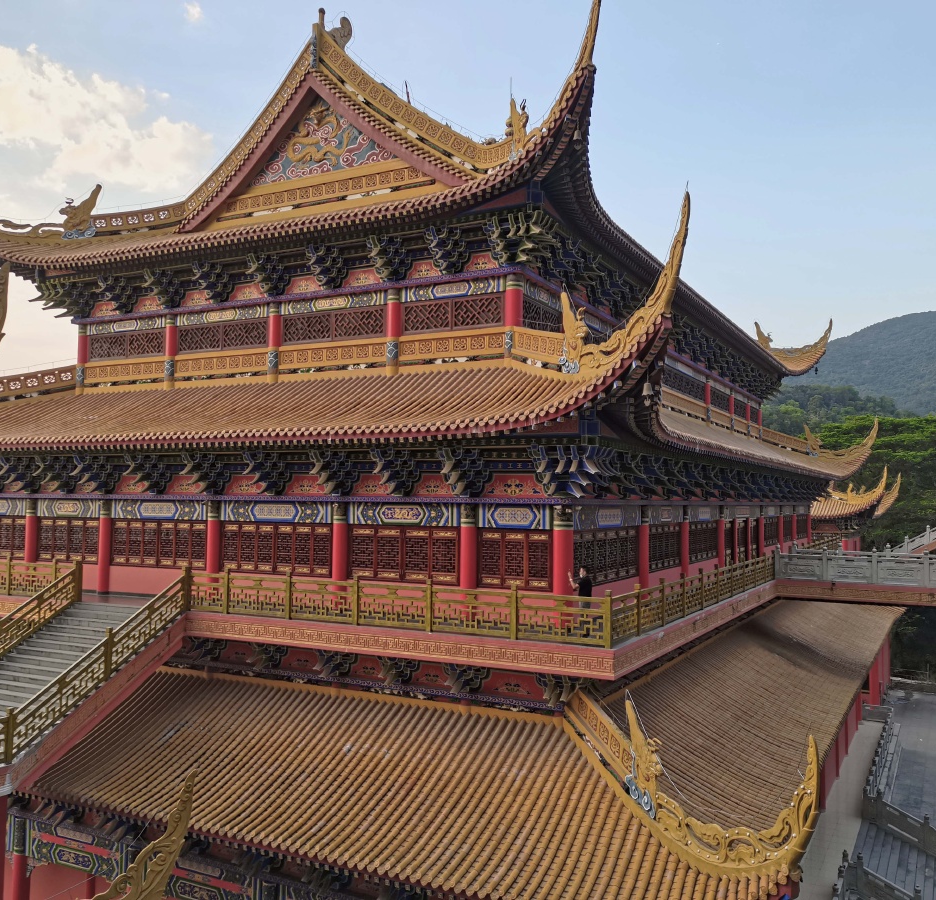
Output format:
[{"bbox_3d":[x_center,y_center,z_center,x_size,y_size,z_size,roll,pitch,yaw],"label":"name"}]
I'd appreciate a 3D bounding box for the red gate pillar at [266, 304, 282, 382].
[{"bbox_3d":[-6.607,-3.647,30.742,0.515,2.781,0.536,1,-3,0],"label":"red gate pillar"}]

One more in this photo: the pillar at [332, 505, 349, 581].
[{"bbox_3d":[-3.687,3.081,26.133,0.460,3.095,0.460,0,-3,0],"label":"pillar"}]

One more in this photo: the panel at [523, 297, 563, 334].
[{"bbox_3d":[2.373,-4.061,28.543,0.120,1.061,3.816,-1,-4,28],"label":"panel"}]

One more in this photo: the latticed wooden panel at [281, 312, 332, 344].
[{"bbox_3d":[-5.385,-4.052,30.182,2.122,1.061,0.120,-1,-4,28],"label":"latticed wooden panel"}]

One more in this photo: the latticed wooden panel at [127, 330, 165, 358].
[{"bbox_3d":[-12.130,-3.976,34.014,2.205,1.039,0.098,-1,-4,28],"label":"latticed wooden panel"}]

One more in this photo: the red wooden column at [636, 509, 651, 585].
[{"bbox_3d":[5.564,3.327,28.766,0.460,3.061,0.460,-1,-4,28],"label":"red wooden column"}]

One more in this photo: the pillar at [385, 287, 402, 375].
[{"bbox_3d":[-2.353,-3.793,28.943,0.460,2.788,0.460,-1,-4,28],"label":"pillar"}]

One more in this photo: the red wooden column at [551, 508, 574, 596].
[{"bbox_3d":[2.428,2.948,22.882,0.520,3.077,0.520,-1,-4,28],"label":"red wooden column"}]

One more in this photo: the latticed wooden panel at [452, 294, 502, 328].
[{"bbox_3d":[0.303,-4.191,27.552,1.735,0.923,0.120,-1,-4,28],"label":"latticed wooden panel"}]

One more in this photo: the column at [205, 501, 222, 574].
[{"bbox_3d":[-7.934,3.153,28.155,0.412,3.136,0.412,-1,-4,28],"label":"column"}]

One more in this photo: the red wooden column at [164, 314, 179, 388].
[{"bbox_3d":[-10.978,-3.633,33.255,0.412,2.793,0.412,-1,-4,28],"label":"red wooden column"}]

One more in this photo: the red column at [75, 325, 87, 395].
[{"bbox_3d":[-15.275,-3.564,35.547,0.392,2.803,0.392,-1,-4,28],"label":"red column"}]

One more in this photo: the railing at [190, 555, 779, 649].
[{"bbox_3d":[2.396,4.377,31.609,12.823,1.248,20.686,-1,-4,28],"label":"railing"}]

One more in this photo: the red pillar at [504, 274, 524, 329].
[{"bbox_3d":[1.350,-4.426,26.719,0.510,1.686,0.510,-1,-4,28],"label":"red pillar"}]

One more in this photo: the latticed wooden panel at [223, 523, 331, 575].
[{"bbox_3d":[-5.733,2.946,26.897,4.264,1.573,0.120,-1,-4,28],"label":"latticed wooden panel"}]

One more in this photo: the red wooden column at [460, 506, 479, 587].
[{"bbox_3d":[0.052,3.014,23.842,0.484,3.168,0.484,1,-3,0],"label":"red wooden column"}]

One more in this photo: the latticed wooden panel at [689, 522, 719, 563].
[{"bbox_3d":[9.585,3.648,36.228,0.120,1.573,5.428,-1,-4,28],"label":"latticed wooden panel"}]

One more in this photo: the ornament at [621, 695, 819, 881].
[{"bbox_3d":[4.227,5.952,16.274,0.568,3.058,6.272,2,-3,-17],"label":"ornament"}]

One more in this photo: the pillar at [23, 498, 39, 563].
[{"bbox_3d":[-15.688,3.342,32.513,0.460,3.131,0.460,-1,-4,28],"label":"pillar"}]

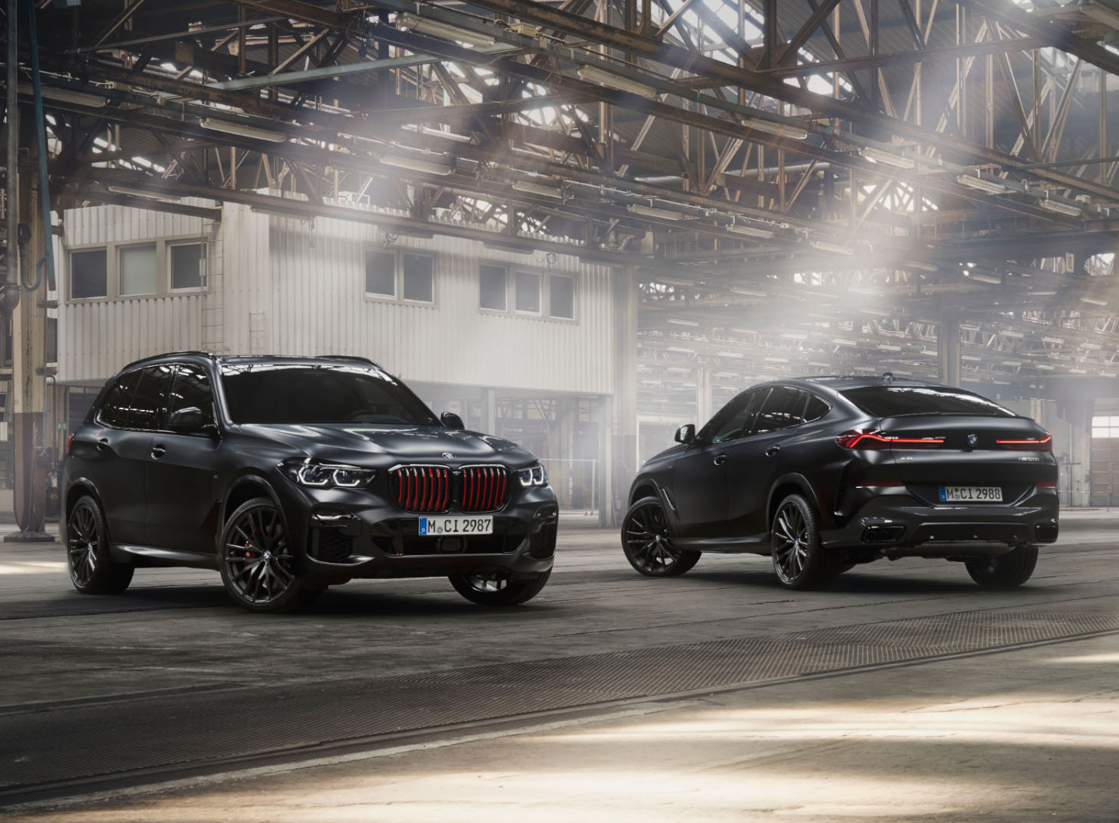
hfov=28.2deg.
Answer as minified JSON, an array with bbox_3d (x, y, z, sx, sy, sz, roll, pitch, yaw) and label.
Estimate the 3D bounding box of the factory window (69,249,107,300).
[{"bbox_3d":[-9.128,-2.663,43.347,1.030,0.971,0.100,-1,-2,34],"label":"factory window"}]

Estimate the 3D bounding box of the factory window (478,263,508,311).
[{"bbox_3d":[-1.405,-2.563,46.434,0.100,0.942,1.009,-1,-2,34],"label":"factory window"}]

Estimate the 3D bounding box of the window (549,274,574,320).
[{"bbox_3d":[0.030,-2.486,48.593,0.100,0.950,1.010,-1,-2,34],"label":"window"}]

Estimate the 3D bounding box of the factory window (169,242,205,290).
[{"bbox_3d":[-6.968,-2.689,41.912,1.004,0.887,0.100,-1,-2,34],"label":"factory window"}]

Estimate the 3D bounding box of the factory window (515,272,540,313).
[{"bbox_3d":[-0.697,-2.503,47.499,0.100,0.920,0.983,-1,-2,34],"label":"factory window"}]

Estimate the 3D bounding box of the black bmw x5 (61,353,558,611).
[{"bbox_3d":[-1.969,0.463,15.867,2.050,1.750,4.935,1,-2,-33],"label":"black bmw x5"}]

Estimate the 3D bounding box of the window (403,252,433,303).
[{"bbox_3d":[-2.833,-2.650,44.288,0.100,0.950,1.029,-1,-2,34],"label":"window"}]

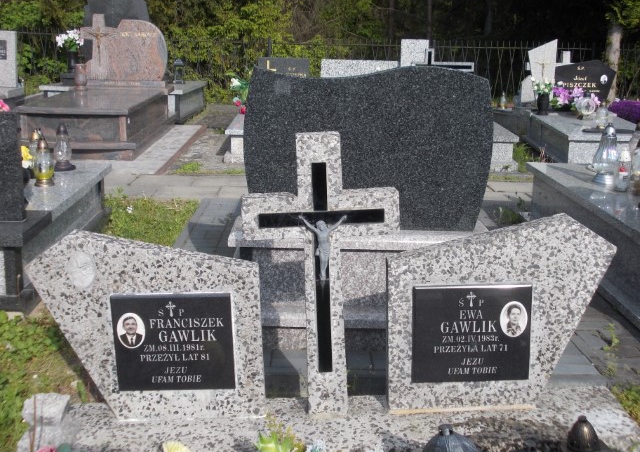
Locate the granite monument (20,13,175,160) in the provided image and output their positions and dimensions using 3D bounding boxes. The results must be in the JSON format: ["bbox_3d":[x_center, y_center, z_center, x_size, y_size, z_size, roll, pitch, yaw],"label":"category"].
[{"bbox_3d":[-2.264,-1.531,8.305,1.180,1.310,2.200,1,16,0],"label":"granite monument"}]

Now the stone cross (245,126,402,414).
[{"bbox_3d":[0.008,0.147,2.325,0.446,0.842,0.080,-2,13,0],"label":"stone cross"}]

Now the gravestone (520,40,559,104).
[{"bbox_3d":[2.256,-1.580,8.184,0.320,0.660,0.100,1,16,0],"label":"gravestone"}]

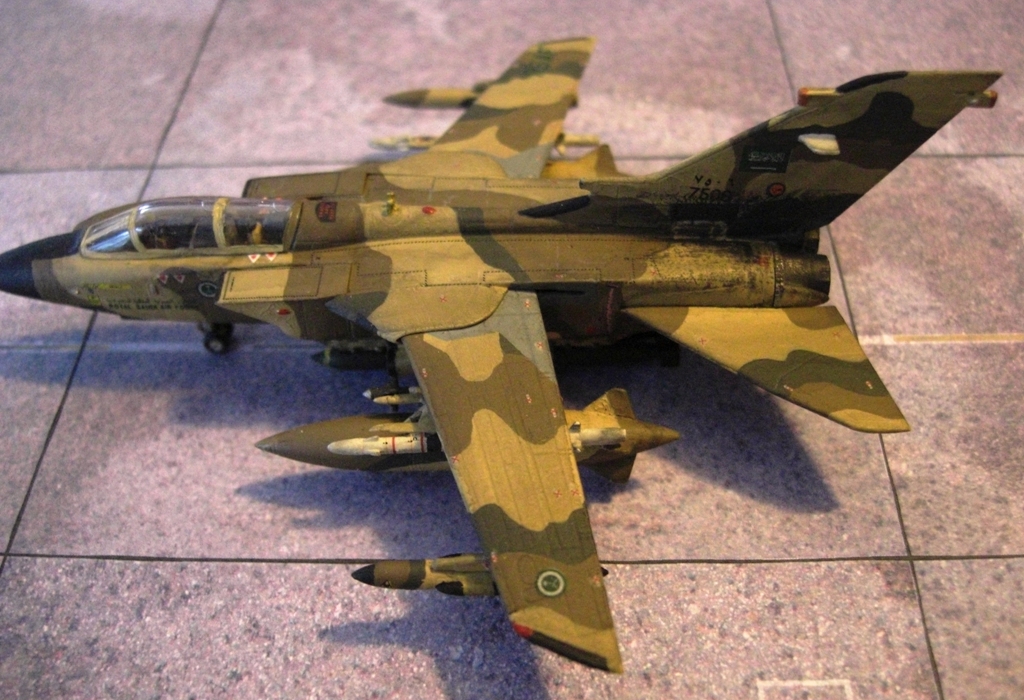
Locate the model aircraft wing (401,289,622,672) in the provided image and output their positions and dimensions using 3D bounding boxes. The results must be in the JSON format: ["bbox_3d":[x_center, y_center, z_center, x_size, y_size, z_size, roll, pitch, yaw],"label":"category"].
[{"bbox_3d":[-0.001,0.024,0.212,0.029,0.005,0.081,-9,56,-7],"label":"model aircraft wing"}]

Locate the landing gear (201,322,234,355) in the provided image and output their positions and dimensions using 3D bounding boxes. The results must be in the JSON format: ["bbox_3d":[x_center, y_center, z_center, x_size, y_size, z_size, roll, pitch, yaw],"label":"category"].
[{"bbox_3d":[-0.071,-0.003,0.274,0.008,0.013,0.006,0,48,2],"label":"landing gear"}]

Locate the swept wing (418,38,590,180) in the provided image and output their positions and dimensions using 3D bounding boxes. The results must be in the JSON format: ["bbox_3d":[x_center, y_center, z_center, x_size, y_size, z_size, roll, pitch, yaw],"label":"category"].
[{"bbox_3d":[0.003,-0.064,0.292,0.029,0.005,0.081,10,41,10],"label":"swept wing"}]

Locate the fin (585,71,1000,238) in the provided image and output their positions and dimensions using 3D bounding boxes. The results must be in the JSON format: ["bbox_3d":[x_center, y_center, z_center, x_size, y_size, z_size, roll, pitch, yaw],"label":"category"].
[{"bbox_3d":[0.054,-0.039,0.229,0.079,0.042,0.005,0,48,2],"label":"fin"}]

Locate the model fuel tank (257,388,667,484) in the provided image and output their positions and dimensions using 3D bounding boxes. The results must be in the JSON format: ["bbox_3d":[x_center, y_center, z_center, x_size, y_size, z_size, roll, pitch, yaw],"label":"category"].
[{"bbox_3d":[-0.010,0.018,0.229,0.087,0.015,0.017,-2,48,4],"label":"model fuel tank"}]

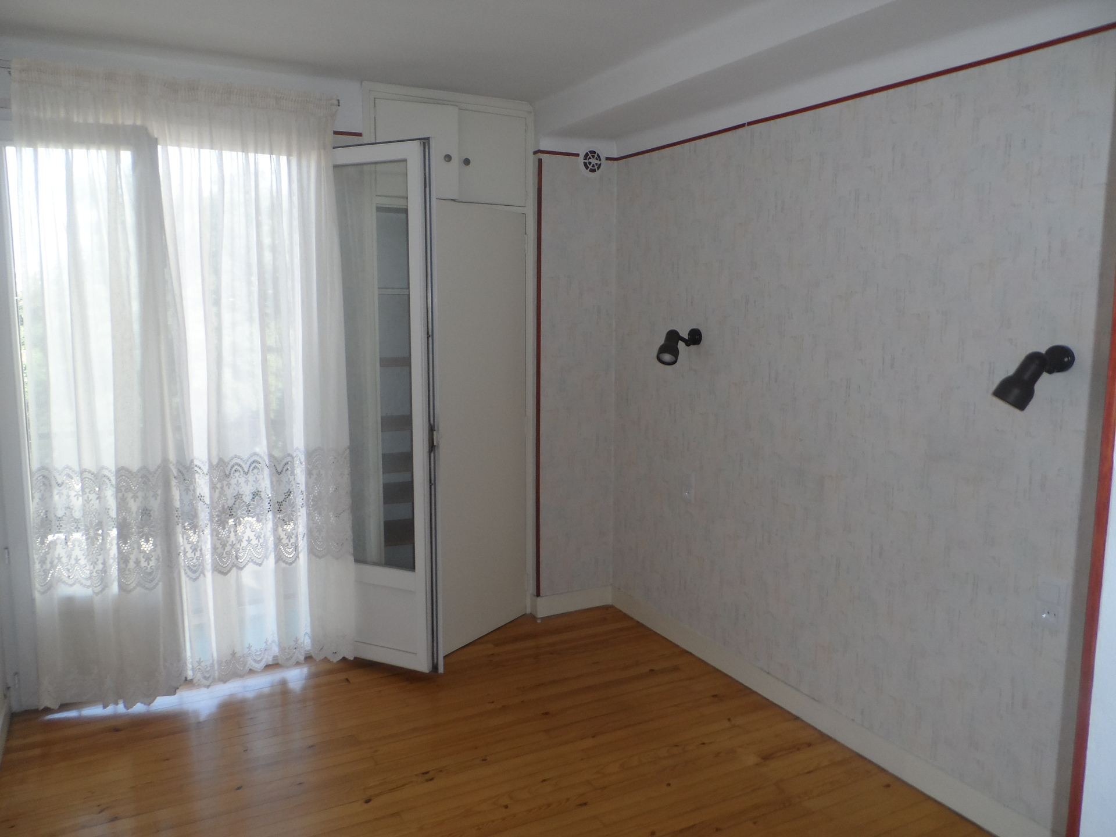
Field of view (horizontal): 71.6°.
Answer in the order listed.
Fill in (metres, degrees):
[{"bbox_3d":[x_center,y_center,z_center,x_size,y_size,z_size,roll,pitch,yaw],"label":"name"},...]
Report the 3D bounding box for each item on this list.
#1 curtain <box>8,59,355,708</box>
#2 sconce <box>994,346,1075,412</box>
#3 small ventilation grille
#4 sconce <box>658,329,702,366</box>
[{"bbox_3d":[-1.399,-0.080,3.003,1.131,2.328,0.110,-3,9,-24],"label":"curtain"},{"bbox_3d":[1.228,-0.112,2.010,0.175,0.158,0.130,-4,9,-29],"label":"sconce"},{"bbox_3d":[0.163,-1.208,3.661,0.132,0.135,0.025,-4,9,-29],"label":"small ventilation grille"},{"bbox_3d":[0.518,-0.301,3.250,0.195,0.155,0.110,-4,9,-29],"label":"sconce"}]

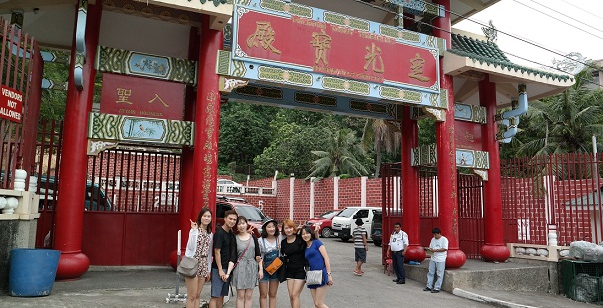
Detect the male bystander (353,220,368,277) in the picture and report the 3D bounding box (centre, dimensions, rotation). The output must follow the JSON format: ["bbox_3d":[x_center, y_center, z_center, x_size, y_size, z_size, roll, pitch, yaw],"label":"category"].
[{"bbox_3d":[1.751,2.703,11.804,0.500,1.650,0.380,-2,-8,25],"label":"male bystander"}]

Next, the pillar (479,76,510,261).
[{"bbox_3d":[6.047,0.359,12.784,0.820,5.910,0.820,4,-8,-23],"label":"pillar"}]

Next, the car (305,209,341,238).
[{"bbox_3d":[2.224,4.516,26.158,4.350,1.660,1.740,6,-9,-34],"label":"car"}]

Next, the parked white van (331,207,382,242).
[{"bbox_3d":[4.151,4.397,24.954,4.700,1.980,1.700,7,-10,-37],"label":"parked white van"}]

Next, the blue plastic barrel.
[{"bbox_3d":[-4.493,2.006,6.806,0.730,0.710,0.730,6,-9,-30],"label":"blue plastic barrel"}]

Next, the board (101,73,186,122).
[{"bbox_3d":[-3.626,-1.271,9.258,1.750,0.900,0.130,4,-9,-22],"label":"board"}]

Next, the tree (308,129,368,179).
[{"bbox_3d":[2.982,0.000,33.300,5.200,4.600,4.800,1,-7,0],"label":"tree"}]

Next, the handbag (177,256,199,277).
[{"bbox_3d":[-1.529,1.529,5.417,0.250,0.230,0.100,10,-8,16],"label":"handbag"}]

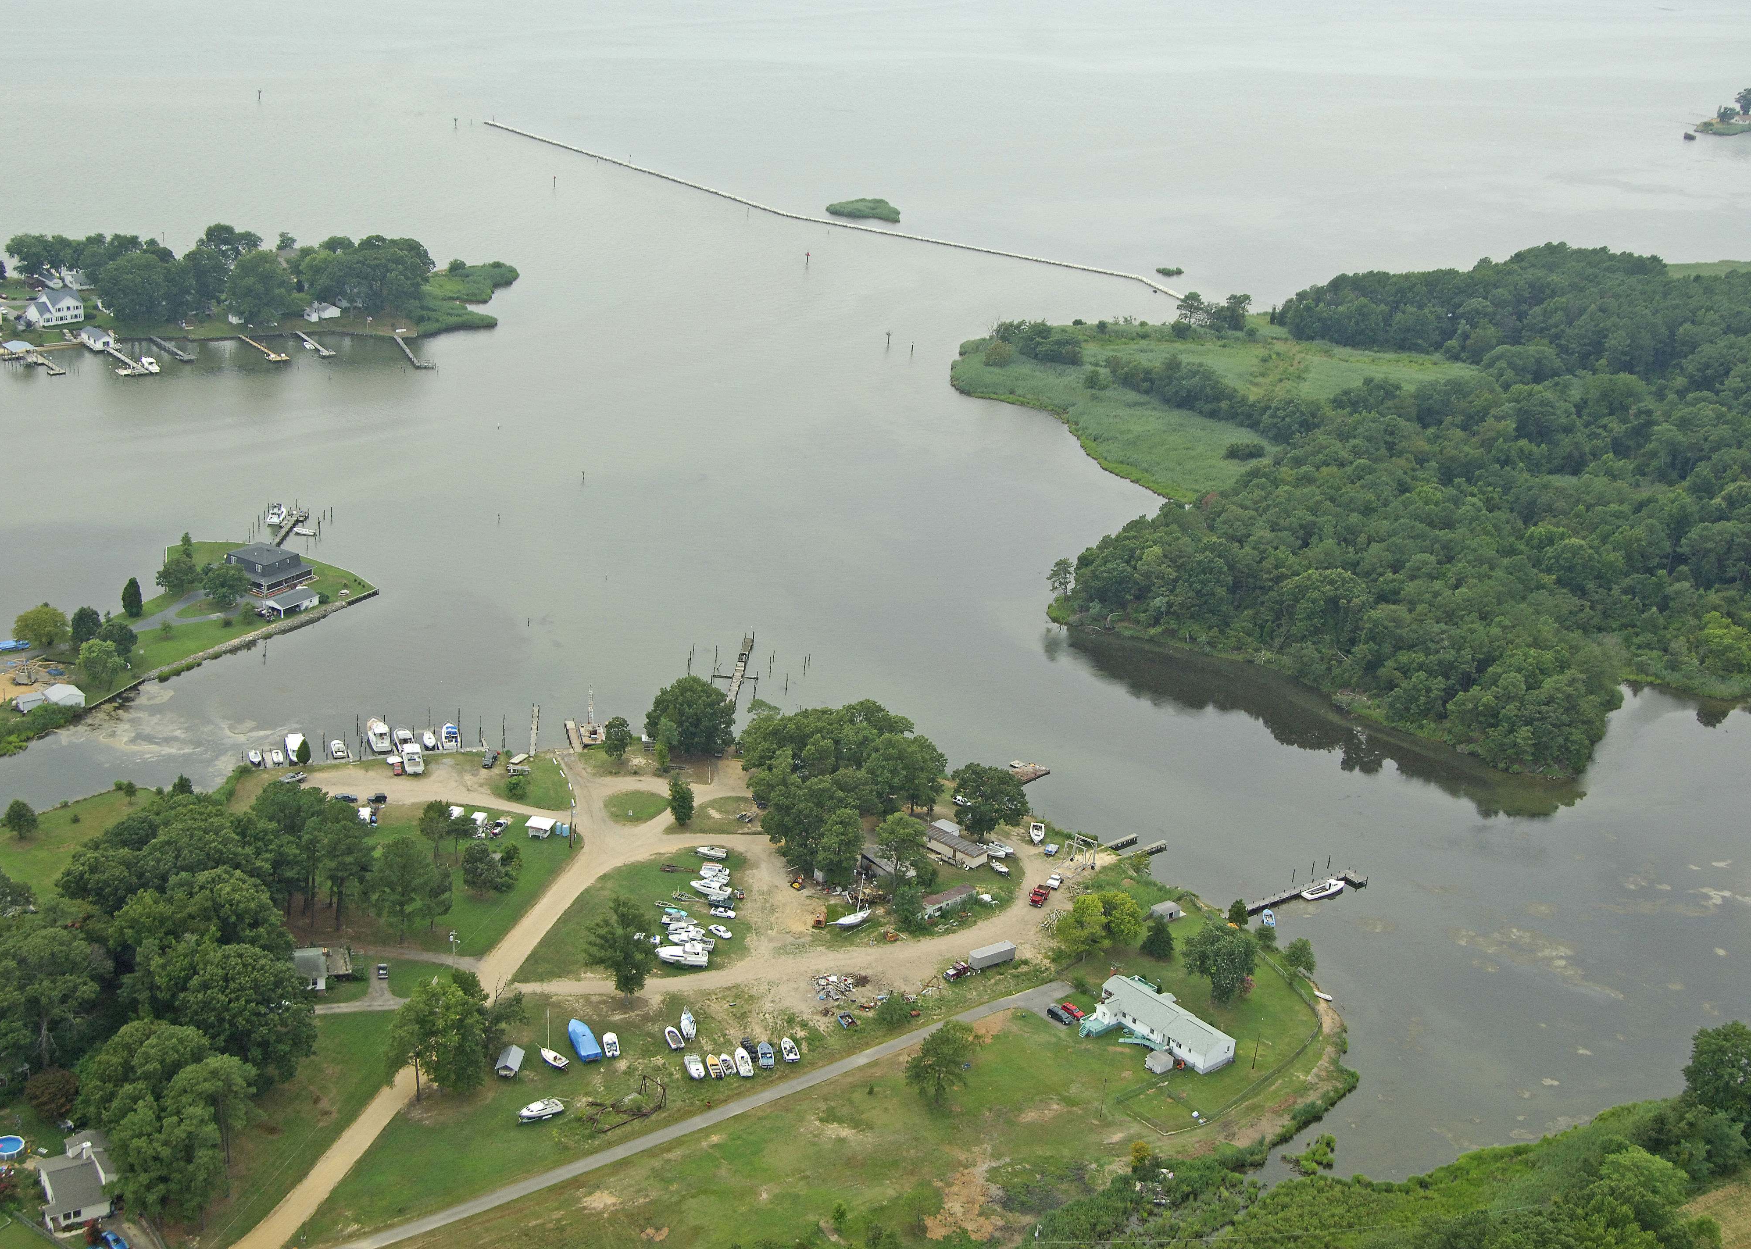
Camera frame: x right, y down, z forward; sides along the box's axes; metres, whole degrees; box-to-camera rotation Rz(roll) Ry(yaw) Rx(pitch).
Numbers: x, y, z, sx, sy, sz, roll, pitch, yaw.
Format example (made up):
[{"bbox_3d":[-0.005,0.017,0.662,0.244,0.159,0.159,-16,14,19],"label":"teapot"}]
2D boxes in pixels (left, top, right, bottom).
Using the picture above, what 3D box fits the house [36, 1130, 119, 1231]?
[{"bbox_3d":[-120.340,83.250,338.580,11.500,6.200,16.400,-10,26,-32],"label":"house"}]

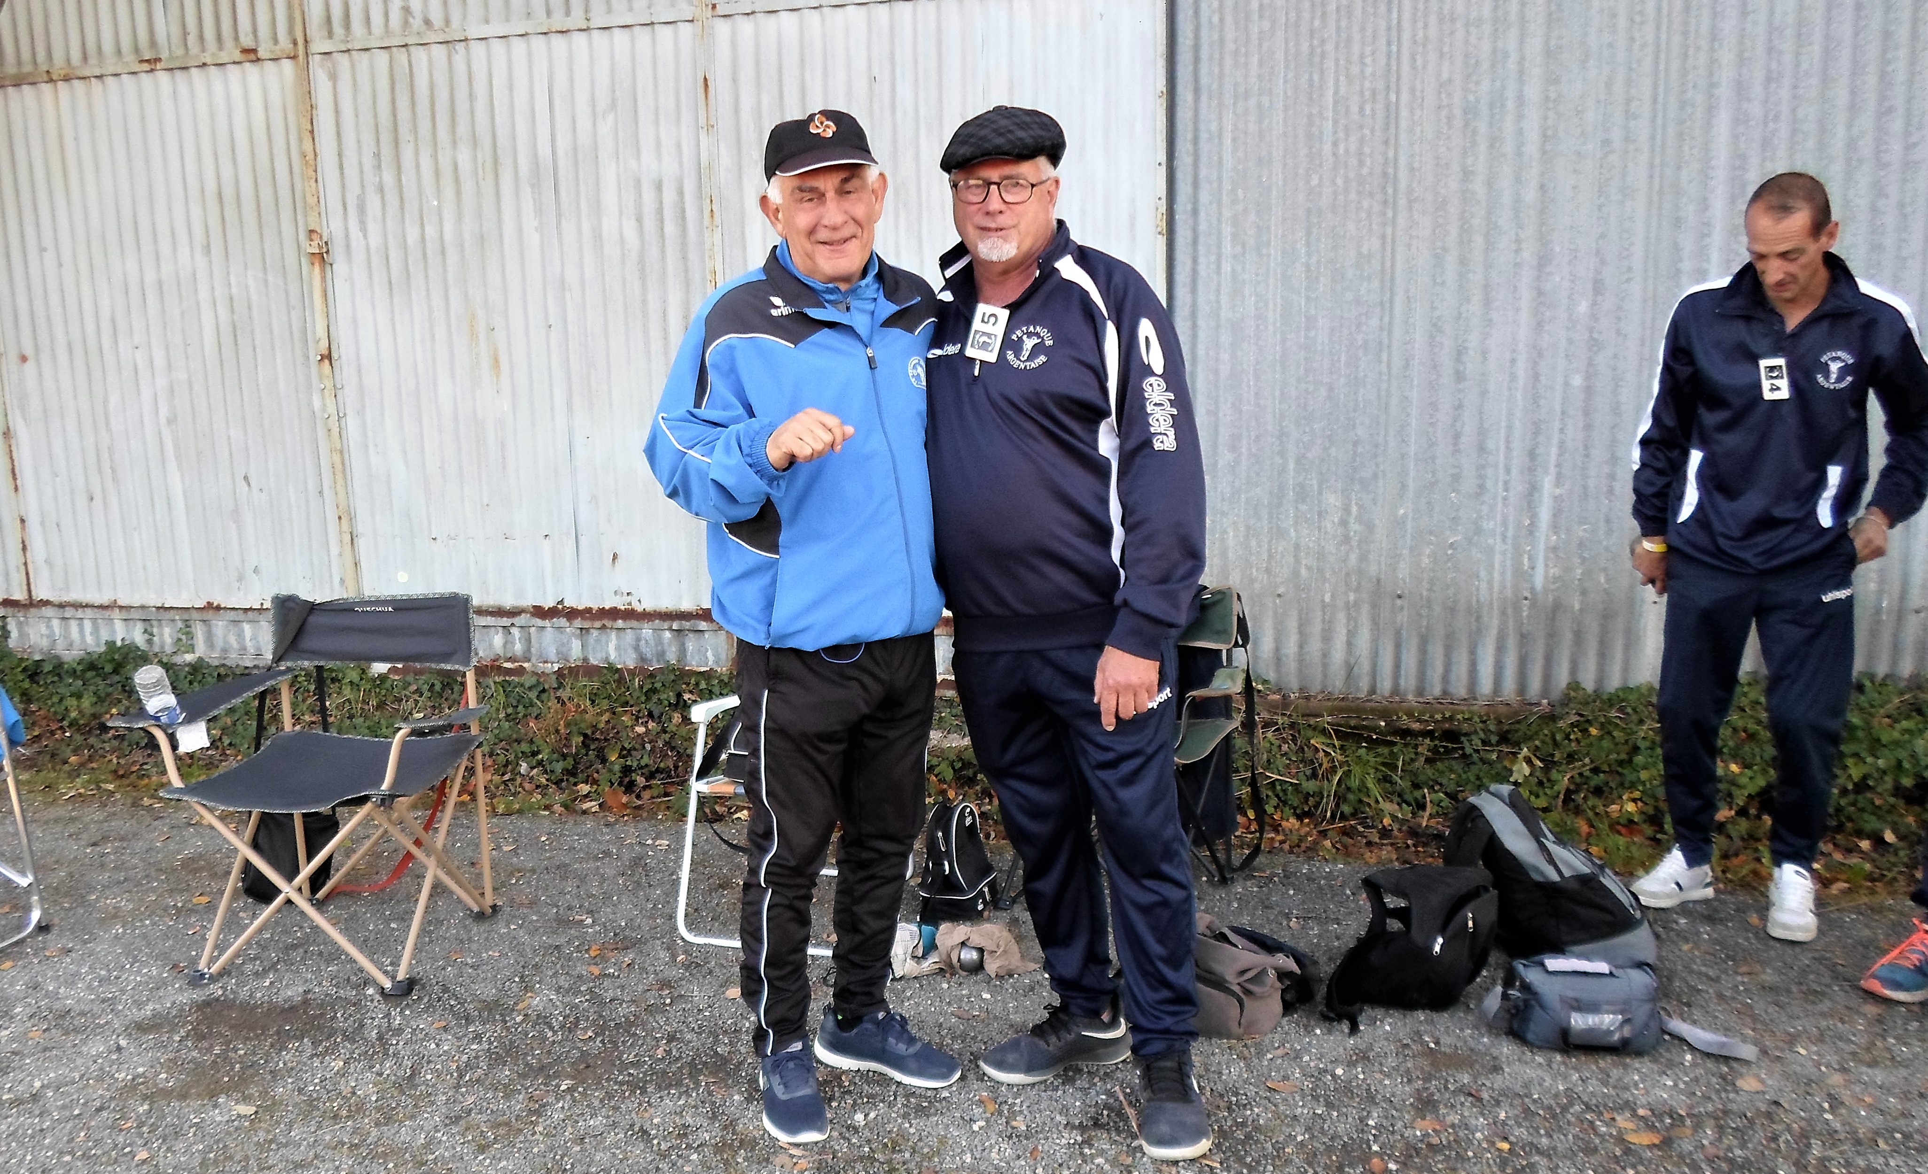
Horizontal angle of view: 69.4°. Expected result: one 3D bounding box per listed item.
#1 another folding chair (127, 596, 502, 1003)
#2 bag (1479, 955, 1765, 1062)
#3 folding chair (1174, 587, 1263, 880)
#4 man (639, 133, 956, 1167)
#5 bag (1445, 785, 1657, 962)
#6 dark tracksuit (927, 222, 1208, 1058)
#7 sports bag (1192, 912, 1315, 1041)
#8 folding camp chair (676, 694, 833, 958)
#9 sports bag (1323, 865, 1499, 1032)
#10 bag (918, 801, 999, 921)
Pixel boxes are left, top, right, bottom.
[{"bbox_3d":[-1.491,0.451,3.259,0.760,0.810,0.560,1,10,12],"label":"another folding chair"},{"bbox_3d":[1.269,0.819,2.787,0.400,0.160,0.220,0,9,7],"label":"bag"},{"bbox_3d":[0.390,0.393,3.506,0.650,0.790,0.540,4,10,25],"label":"folding chair"},{"bbox_3d":[-0.267,0.073,2.496,0.570,1.770,0.440,-5,10,-23],"label":"man"},{"bbox_3d":[1.372,0.634,3.219,0.240,0.460,0.310,-40,-3,12],"label":"bag"},{"bbox_3d":[0.213,0.132,2.496,0.570,1.480,0.380,4,10,25],"label":"dark tracksuit"},{"bbox_3d":[0.599,0.790,2.894,0.340,0.200,0.240,1,10,12],"label":"sports bag"},{"bbox_3d":[-0.366,0.406,3.403,0.540,0.820,0.570,2,10,14],"label":"folding camp chair"},{"bbox_3d":[0.953,0.749,2.990,0.340,0.240,0.250,-3,10,-12],"label":"sports bag"},{"bbox_3d":[-0.007,0.662,3.446,0.150,0.290,0.180,3,10,19],"label":"bag"}]

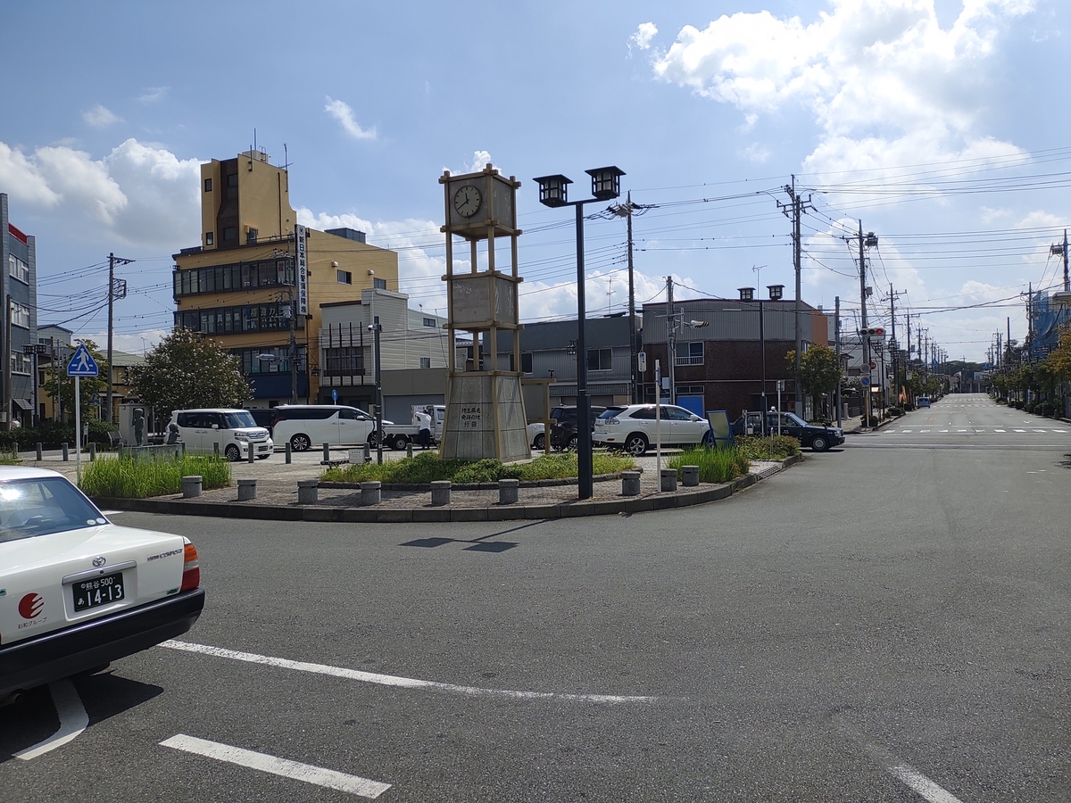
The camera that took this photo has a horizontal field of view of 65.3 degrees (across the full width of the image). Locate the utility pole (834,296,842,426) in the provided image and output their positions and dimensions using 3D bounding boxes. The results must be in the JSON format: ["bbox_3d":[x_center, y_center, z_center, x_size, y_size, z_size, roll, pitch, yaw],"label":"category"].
[{"bbox_3d":[18.471,-2.420,51.000,0.270,8.200,0.270,-1,0,27],"label":"utility pole"}]

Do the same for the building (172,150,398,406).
[{"bbox_3d":[-19.749,-7.911,66.759,13.300,21.100,11.000,-1,0,25],"label":"building"}]

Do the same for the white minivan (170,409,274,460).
[{"bbox_3d":[-11.000,1.159,29.100,3.400,1.780,1.480,-1,0,23],"label":"white minivan"}]

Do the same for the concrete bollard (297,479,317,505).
[{"bbox_3d":[-4.067,1.610,14.900,0.345,0.390,0.345,-1,0,-15],"label":"concrete bollard"}]

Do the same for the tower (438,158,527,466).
[{"bbox_3d":[-1.276,-2.111,20.502,1.670,7.030,1.670,-1,0,26],"label":"tower"}]

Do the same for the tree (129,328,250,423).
[{"bbox_3d":[-17.181,-0.611,41.500,5.800,5.750,5.600,-1,0,-22],"label":"tree"}]

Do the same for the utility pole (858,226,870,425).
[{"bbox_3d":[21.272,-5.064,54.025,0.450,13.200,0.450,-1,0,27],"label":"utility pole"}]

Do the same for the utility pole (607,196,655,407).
[{"bbox_3d":[5.331,-4.729,46.025,2.300,13.300,1.200,-1,0,26],"label":"utility pole"}]

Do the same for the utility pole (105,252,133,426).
[{"bbox_3d":[-31.152,-4.272,62.765,0.450,13.750,2.200,0,0,26],"label":"utility pole"}]

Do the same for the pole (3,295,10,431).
[{"bbox_3d":[-29.054,-1.675,46.000,0.320,8.350,0.320,1,0,26],"label":"pole"}]

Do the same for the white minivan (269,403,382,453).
[{"bbox_3d":[-8.191,1.069,34.600,4.940,1.930,1.850,-1,0,-5],"label":"white minivan"}]

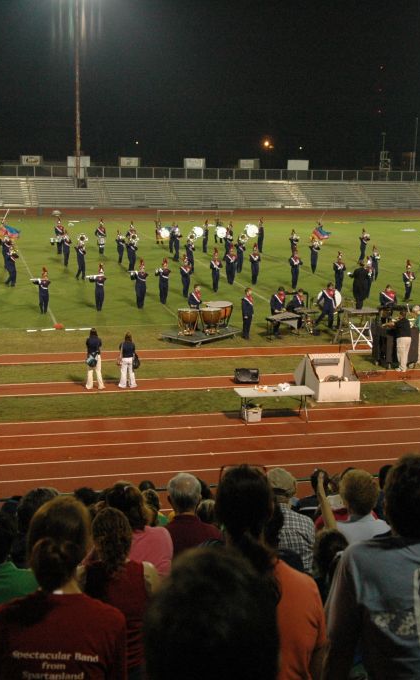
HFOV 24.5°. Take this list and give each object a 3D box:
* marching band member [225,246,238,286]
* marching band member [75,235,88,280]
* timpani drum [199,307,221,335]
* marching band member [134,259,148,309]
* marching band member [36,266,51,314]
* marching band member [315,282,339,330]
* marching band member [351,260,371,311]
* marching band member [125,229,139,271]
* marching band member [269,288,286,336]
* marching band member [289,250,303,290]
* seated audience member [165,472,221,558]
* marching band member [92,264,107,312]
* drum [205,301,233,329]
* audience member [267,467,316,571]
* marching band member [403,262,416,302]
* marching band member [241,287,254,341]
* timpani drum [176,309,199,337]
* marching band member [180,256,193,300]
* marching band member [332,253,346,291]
[{"bbox_3d":[0.991,-3.460,44.540,0.550,1.844,0.450,-1,12,-14],"label":"marching band member"},{"bbox_3d":[-5.905,-3.812,44.561,0.580,2.106,0.520,-1,12,-14],"label":"marching band member"},{"bbox_3d":[0.044,-0.669,33.266,0.740,0.790,0.740,-1,12,-14],"label":"timpani drum"},{"bbox_3d":[-2.704,-2.234,38.101,0.620,2.015,0.420,-1,13,-14],"label":"marching band member"},{"bbox_3d":[-6.225,-1.863,36.277,0.560,1.780,0.480,-1,11,-13],"label":"marching band member"},{"bbox_3d":[4.249,-1.238,35.231,0.740,1.774,0.550,-1,12,-14],"label":"marching band member"},{"bbox_3d":[5.106,-1.854,32.560,0.580,1.633,0.500,-1,12,-14],"label":"marching band member"},{"bbox_3d":[-3.847,-4.376,47.550,0.650,1.925,0.650,-1,11,-14],"label":"marching band member"},{"bbox_3d":[2.362,-0.993,33.684,0.540,1.745,0.450,-4,14,-26],"label":"marching band member"},{"bbox_3d":[3.892,-3.228,43.620,0.560,1.855,0.480,0,11,-8],"label":"marching band member"},{"bbox_3d":[-0.183,1.329,5.796,0.500,1.250,0.780,0,12,-9],"label":"seated audience member"},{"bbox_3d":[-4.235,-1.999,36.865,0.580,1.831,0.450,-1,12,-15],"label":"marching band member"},{"bbox_3d":[0.328,-0.779,32.766,0.880,0.850,0.880,-1,12,-14],"label":"drum"},{"bbox_3d":[0.428,1.373,6.297,0.500,1.250,0.780,0,12,-6],"label":"audience member"},{"bbox_3d":[8.525,-2.559,41.398,0.520,1.773,0.450,-1,12,-15],"label":"marching band member"},{"bbox_3d":[1.292,-0.908,33.289,0.380,1.749,0.500,9,14,34],"label":"marching band member"},{"bbox_3d":[-0.775,-0.679,33.021,0.710,0.830,0.710,-1,13,-14],"label":"timpani drum"},{"bbox_3d":[-0.969,-2.678,40.563,0.500,1.790,0.450,-3,12,-20],"label":"marching band member"},{"bbox_3d":[5.830,-3.048,43.245,0.560,1.786,0.480,0,11,-8],"label":"marching band member"}]

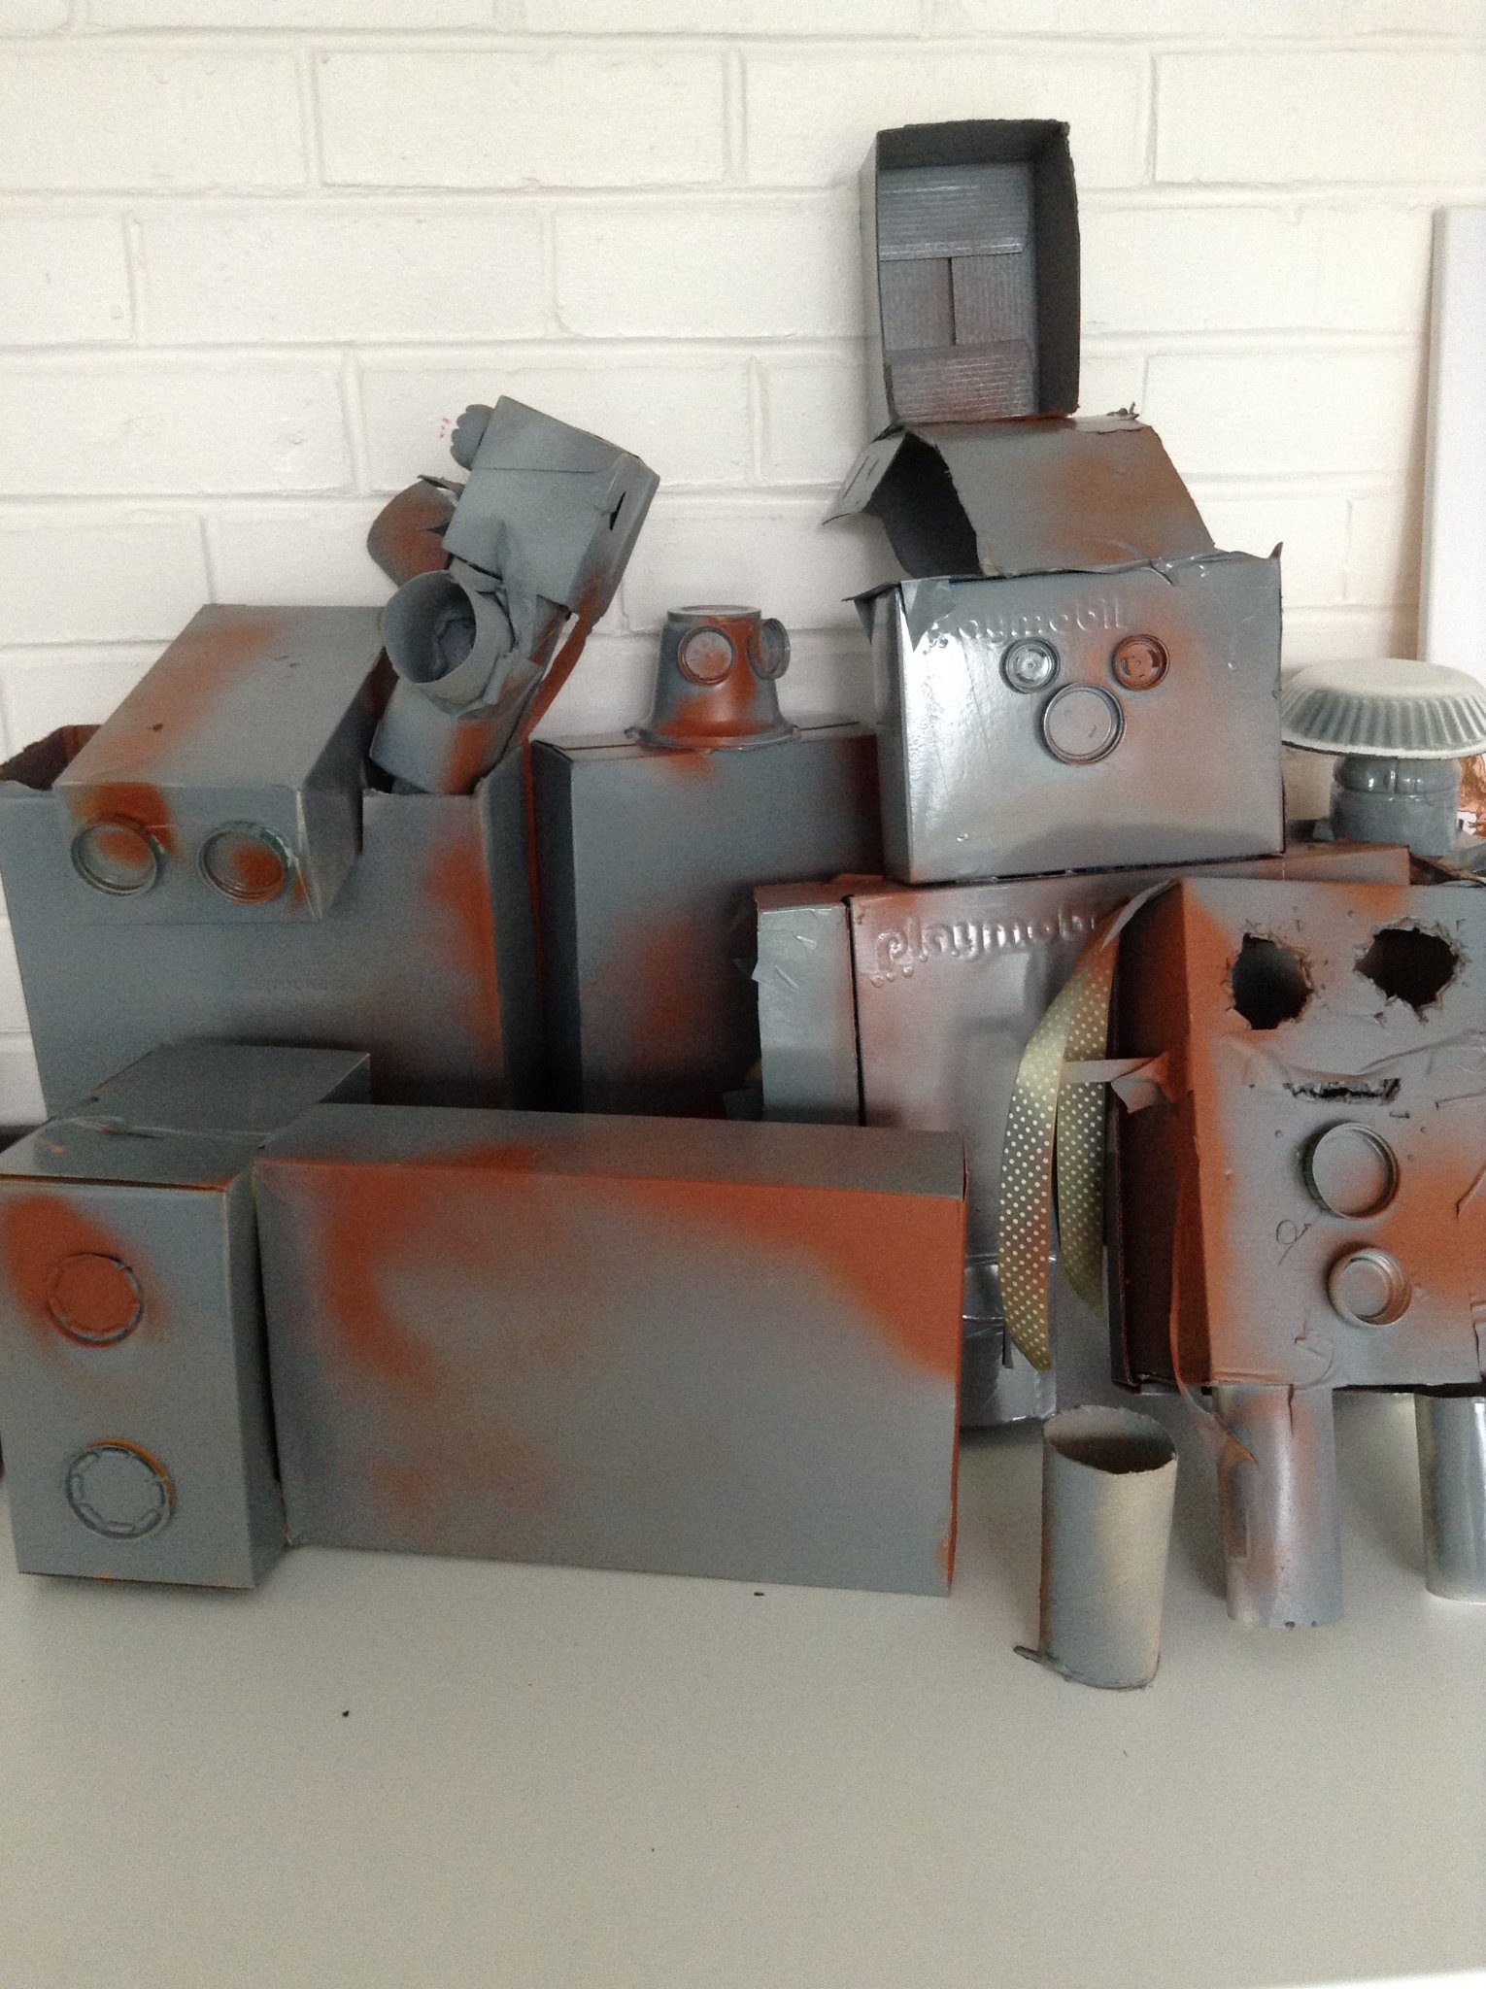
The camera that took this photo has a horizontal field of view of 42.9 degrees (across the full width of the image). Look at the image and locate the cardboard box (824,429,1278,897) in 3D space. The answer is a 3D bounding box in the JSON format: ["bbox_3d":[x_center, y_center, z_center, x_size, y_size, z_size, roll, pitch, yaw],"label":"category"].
[{"bbox_3d":[0.145,-0.162,0.881,0.198,0.205,0.066,-5,9,-9],"label":"cardboard box"}]

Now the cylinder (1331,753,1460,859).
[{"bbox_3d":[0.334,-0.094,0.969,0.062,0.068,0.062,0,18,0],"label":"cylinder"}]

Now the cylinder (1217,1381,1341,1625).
[{"bbox_3d":[0.221,0.196,0.760,0.047,0.107,0.047,0,18,0],"label":"cylinder"}]

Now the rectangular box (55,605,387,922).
[{"bbox_3d":[-0.235,-0.118,0.919,0.107,0.066,0.217,1,32,3],"label":"rectangular box"}]

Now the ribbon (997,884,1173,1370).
[{"bbox_3d":[0.140,0.054,0.774,0.060,0.205,0.050,-2,18,-6],"label":"ribbon"}]

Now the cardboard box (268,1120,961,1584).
[{"bbox_3d":[-0.051,0.147,0.801,0.281,0.179,0.067,2,18,7],"label":"cardboard box"}]

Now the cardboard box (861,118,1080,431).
[{"bbox_3d":[0.098,-0.316,0.842,0.080,0.114,0.089,-4,15,-1],"label":"cardboard box"}]

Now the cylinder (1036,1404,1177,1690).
[{"bbox_3d":[0.140,0.214,0.726,0.048,0.096,0.048,0,18,0],"label":"cylinder"}]

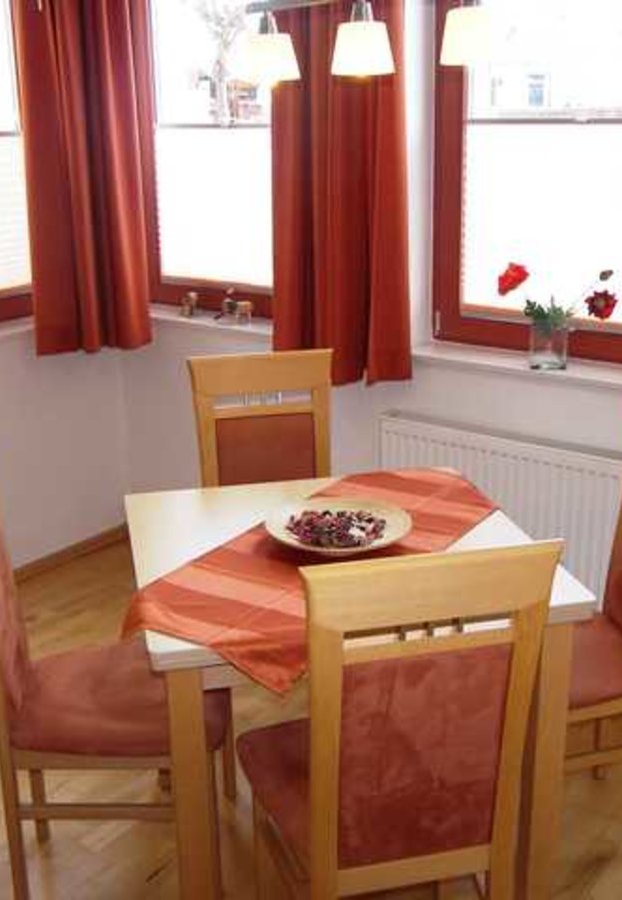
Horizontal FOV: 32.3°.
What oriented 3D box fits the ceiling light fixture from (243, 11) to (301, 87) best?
[{"bbox_3d":[-0.081,-0.811,2.170,0.116,0.140,0.116,12,22,36],"label":"ceiling light fixture"}]

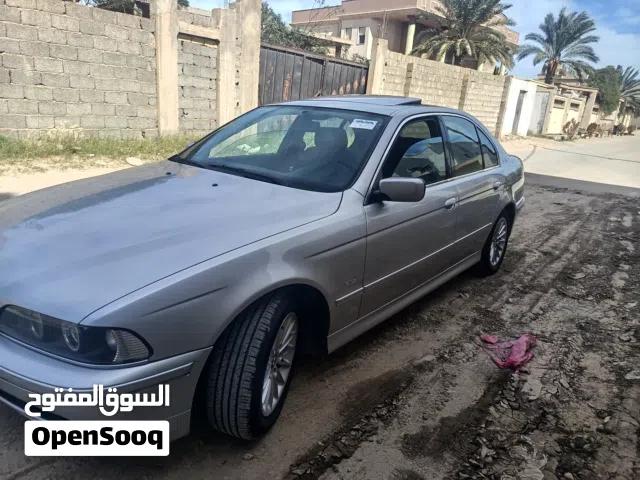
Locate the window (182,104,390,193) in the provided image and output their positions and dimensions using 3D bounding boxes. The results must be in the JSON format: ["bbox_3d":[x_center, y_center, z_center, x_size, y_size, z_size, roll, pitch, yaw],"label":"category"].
[{"bbox_3d":[-0.278,-0.615,2.700,1.430,0.150,0.840,16,48,36],"label":"window"}]

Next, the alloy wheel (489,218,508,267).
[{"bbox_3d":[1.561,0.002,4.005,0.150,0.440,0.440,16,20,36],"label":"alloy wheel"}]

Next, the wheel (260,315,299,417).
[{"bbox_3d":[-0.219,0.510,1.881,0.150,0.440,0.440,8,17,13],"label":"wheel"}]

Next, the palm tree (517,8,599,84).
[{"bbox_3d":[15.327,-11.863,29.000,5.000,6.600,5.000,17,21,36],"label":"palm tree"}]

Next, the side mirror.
[{"bbox_3d":[0.399,-0.244,2.155,0.220,0.130,0.120,16,20,36],"label":"side mirror"}]

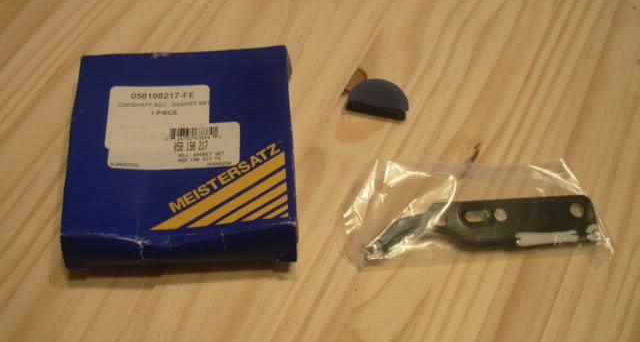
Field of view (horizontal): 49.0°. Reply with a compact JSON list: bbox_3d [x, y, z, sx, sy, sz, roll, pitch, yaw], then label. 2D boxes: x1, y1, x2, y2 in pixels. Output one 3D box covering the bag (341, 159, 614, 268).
[{"bbox_3d":[0.080,0.018,0.366,0.137,0.013,0.063,-2,59,-5],"label":"bag"}]

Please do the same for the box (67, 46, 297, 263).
[{"bbox_3d":[-0.071,-0.010,0.363,0.110,0.029,0.110,-3,59,-5],"label":"box"}]

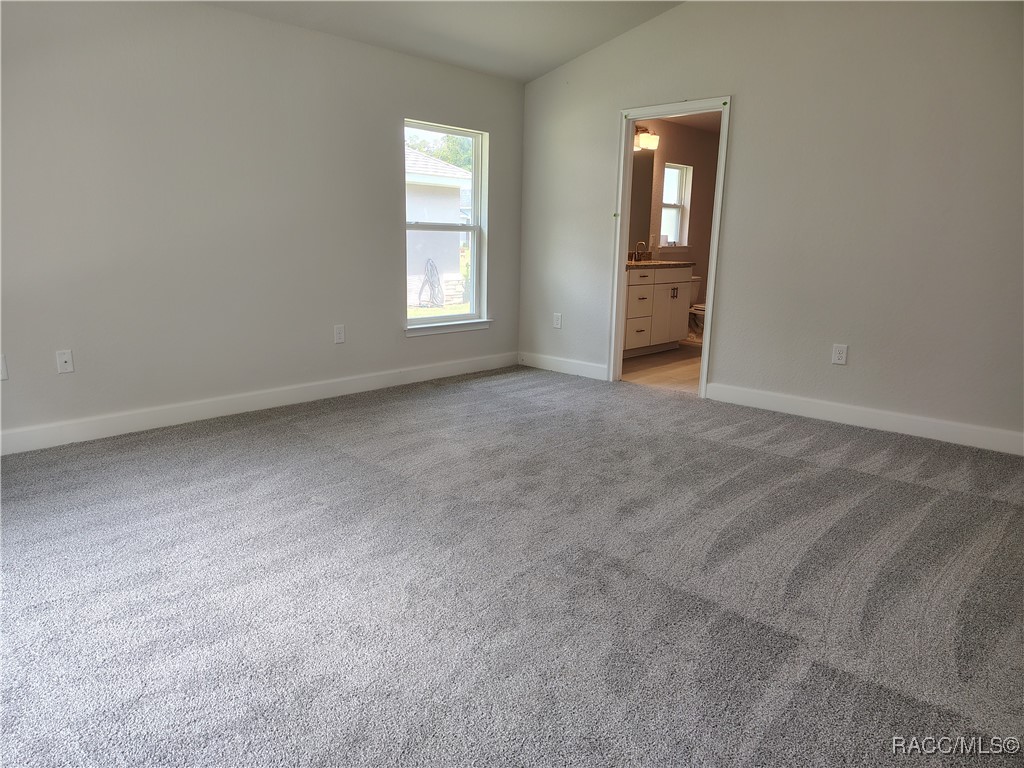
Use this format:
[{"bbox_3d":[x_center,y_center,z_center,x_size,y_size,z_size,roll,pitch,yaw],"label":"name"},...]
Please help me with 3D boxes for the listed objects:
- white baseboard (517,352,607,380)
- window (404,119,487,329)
[{"bbox_3d":[0.430,-0.164,6.196,0.985,0.132,0.015,12,16,41],"label":"white baseboard"},{"bbox_3d":[-0.541,-1.256,5.717,0.120,1.541,0.879,12,16,41],"label":"window"}]

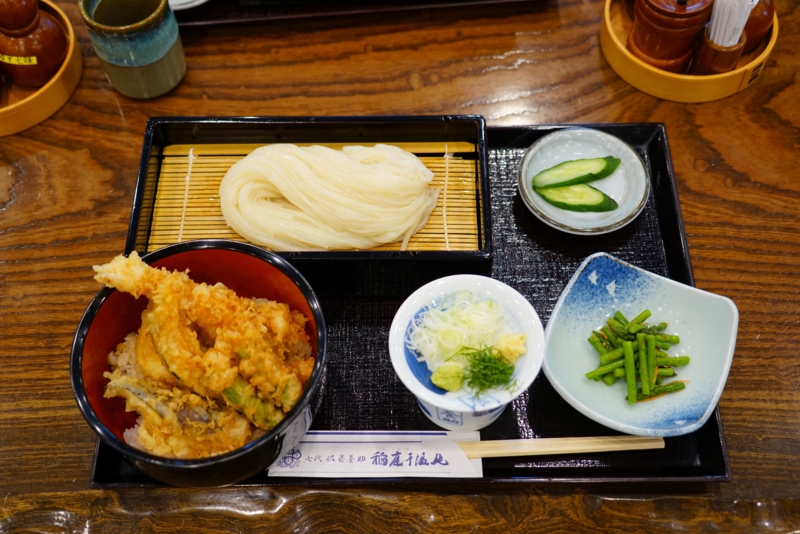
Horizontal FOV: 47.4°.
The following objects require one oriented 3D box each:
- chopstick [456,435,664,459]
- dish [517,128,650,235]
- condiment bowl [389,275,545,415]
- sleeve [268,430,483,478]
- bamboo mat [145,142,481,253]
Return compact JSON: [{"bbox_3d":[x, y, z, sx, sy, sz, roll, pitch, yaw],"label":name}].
[{"bbox_3d":[0.058,0.119,0.596,0.230,0.006,0.011,-2,59,0],"label":"chopstick"},{"bbox_3d":[0.136,-0.056,0.684,0.096,0.032,0.096,0,59,1],"label":"dish"},{"bbox_3d":[0.042,0.063,0.593,0.095,0.070,0.095,0,59,1],"label":"condiment bowl"},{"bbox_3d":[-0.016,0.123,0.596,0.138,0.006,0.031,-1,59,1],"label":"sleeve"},{"bbox_3d":[-0.061,-0.045,0.669,0.235,0.006,0.114,-1,59,1],"label":"bamboo mat"}]

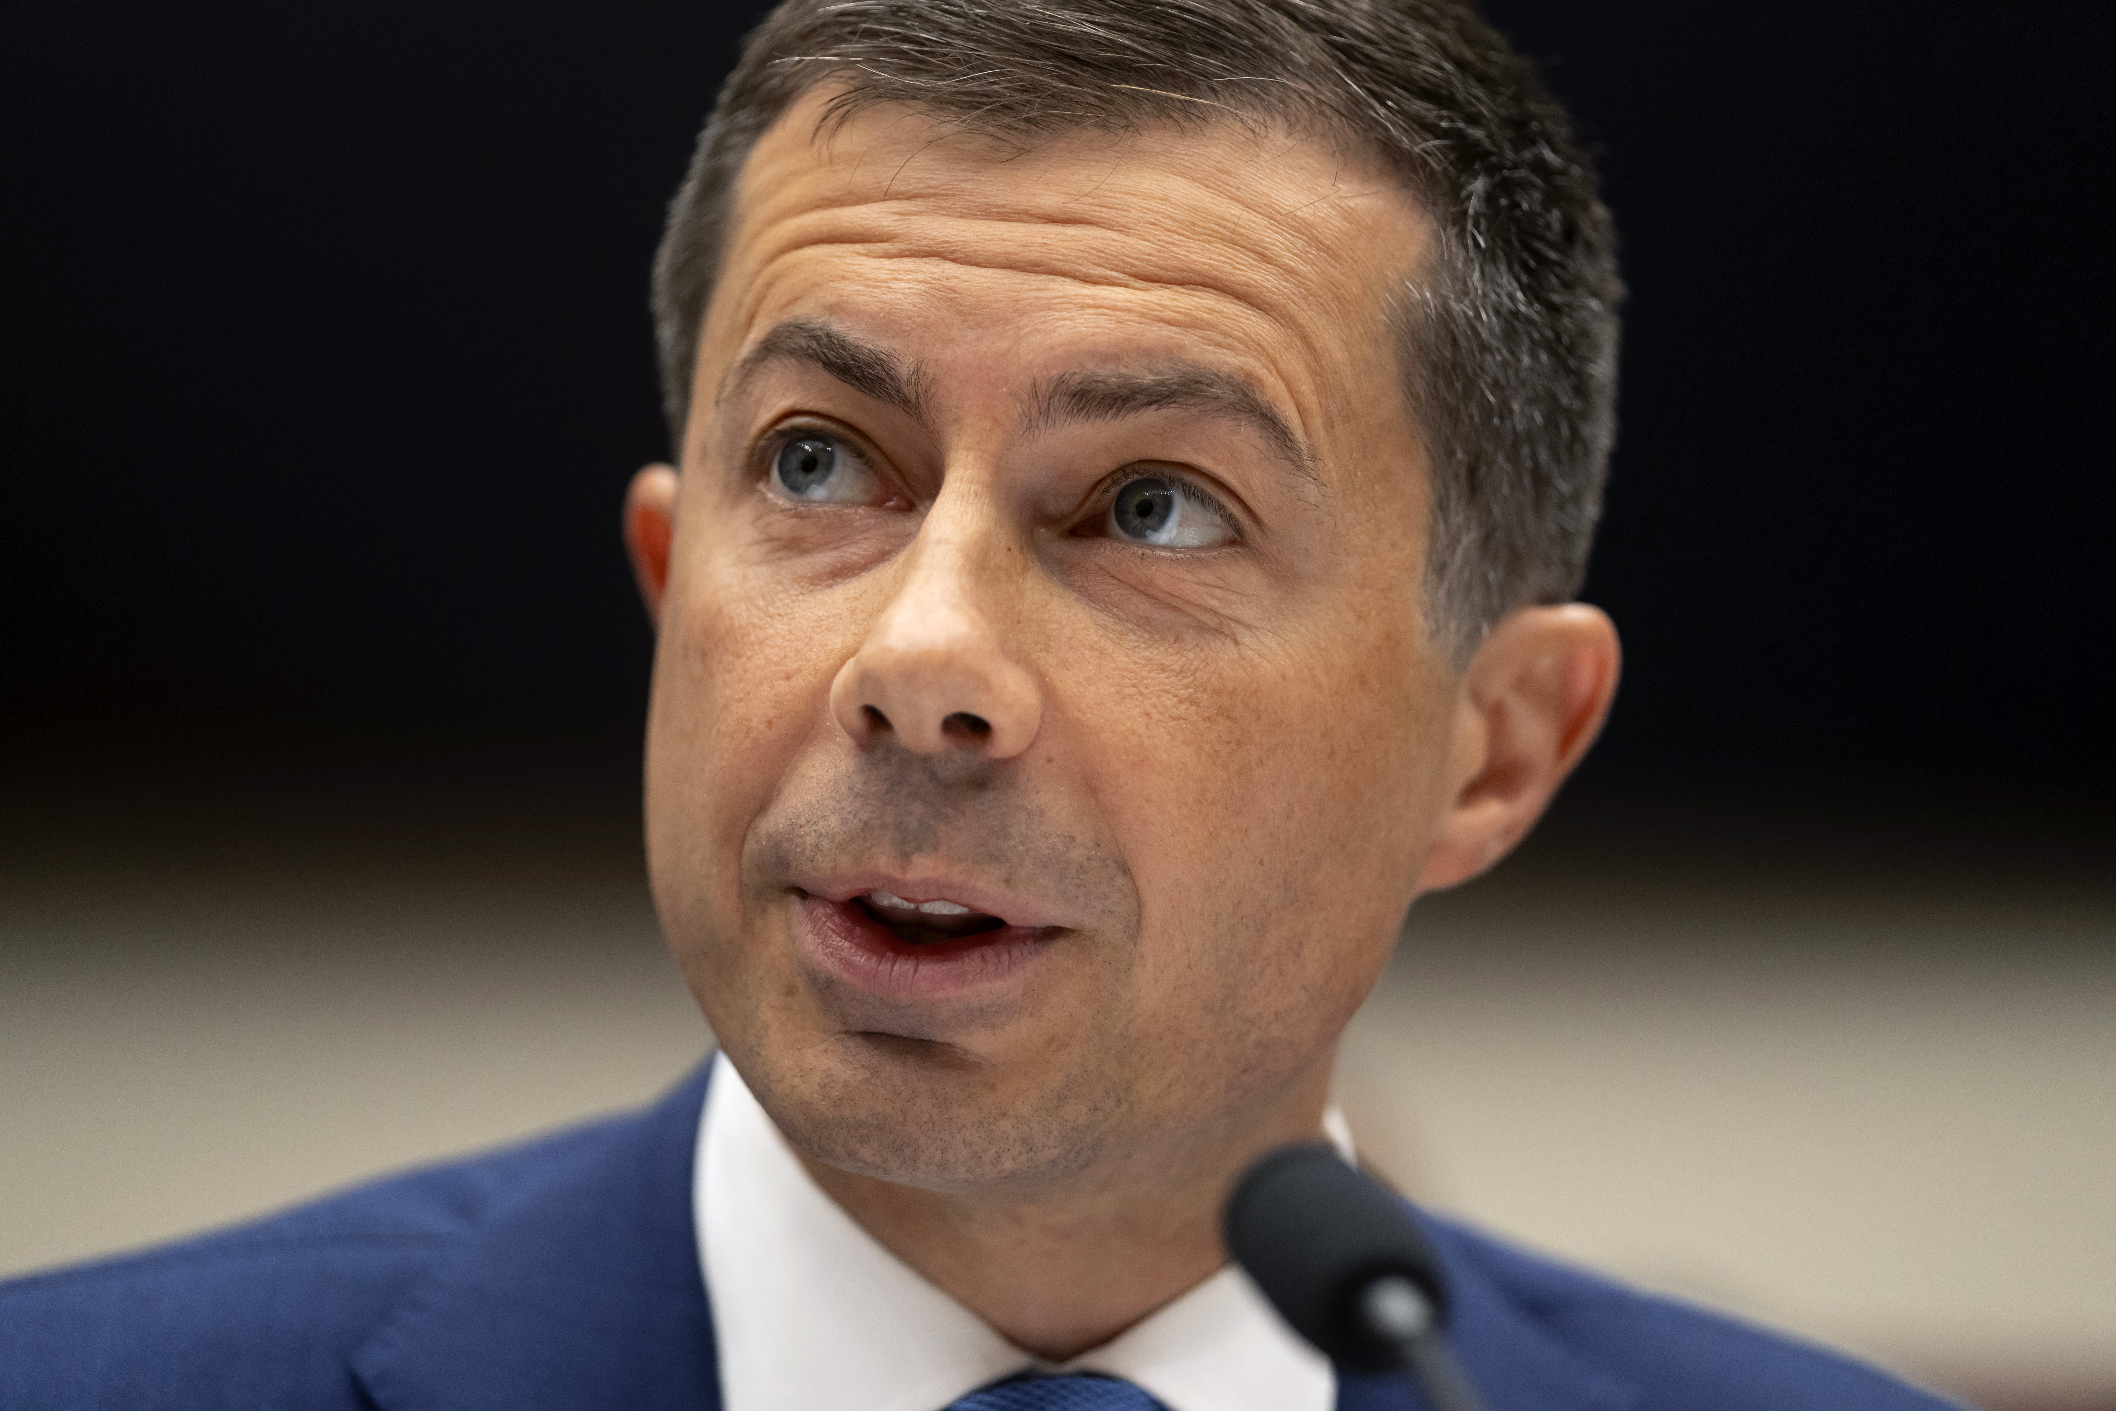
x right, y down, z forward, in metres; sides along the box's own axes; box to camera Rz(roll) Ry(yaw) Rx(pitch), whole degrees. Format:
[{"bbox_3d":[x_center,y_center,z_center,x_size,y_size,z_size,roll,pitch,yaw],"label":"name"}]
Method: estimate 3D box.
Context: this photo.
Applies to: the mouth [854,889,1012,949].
[{"bbox_3d":[-0.023,0.038,1.390,0.030,0.011,0.014,8,-7,18],"label":"mouth"}]

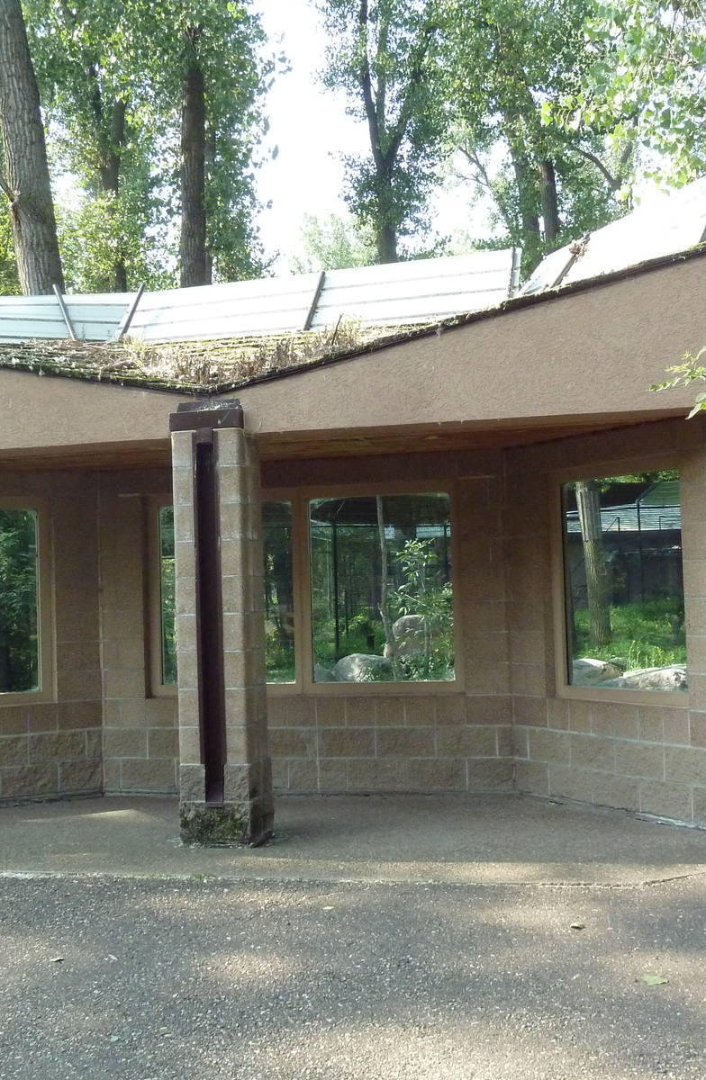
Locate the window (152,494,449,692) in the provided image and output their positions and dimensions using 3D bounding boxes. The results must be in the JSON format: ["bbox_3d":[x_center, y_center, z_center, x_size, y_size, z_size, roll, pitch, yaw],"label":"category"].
[{"bbox_3d":[-0.352,0.354,9.173,2.097,1.261,0.100,-2,-2,13],"label":"window"}]

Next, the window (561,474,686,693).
[{"bbox_3d":[1.590,0.257,7.953,0.100,1.259,1.043,0,-3,-30],"label":"window"}]

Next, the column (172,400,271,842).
[{"bbox_3d":[-0.729,0.444,7.456,0.415,2.430,0.420,-2,-2,12],"label":"column"}]

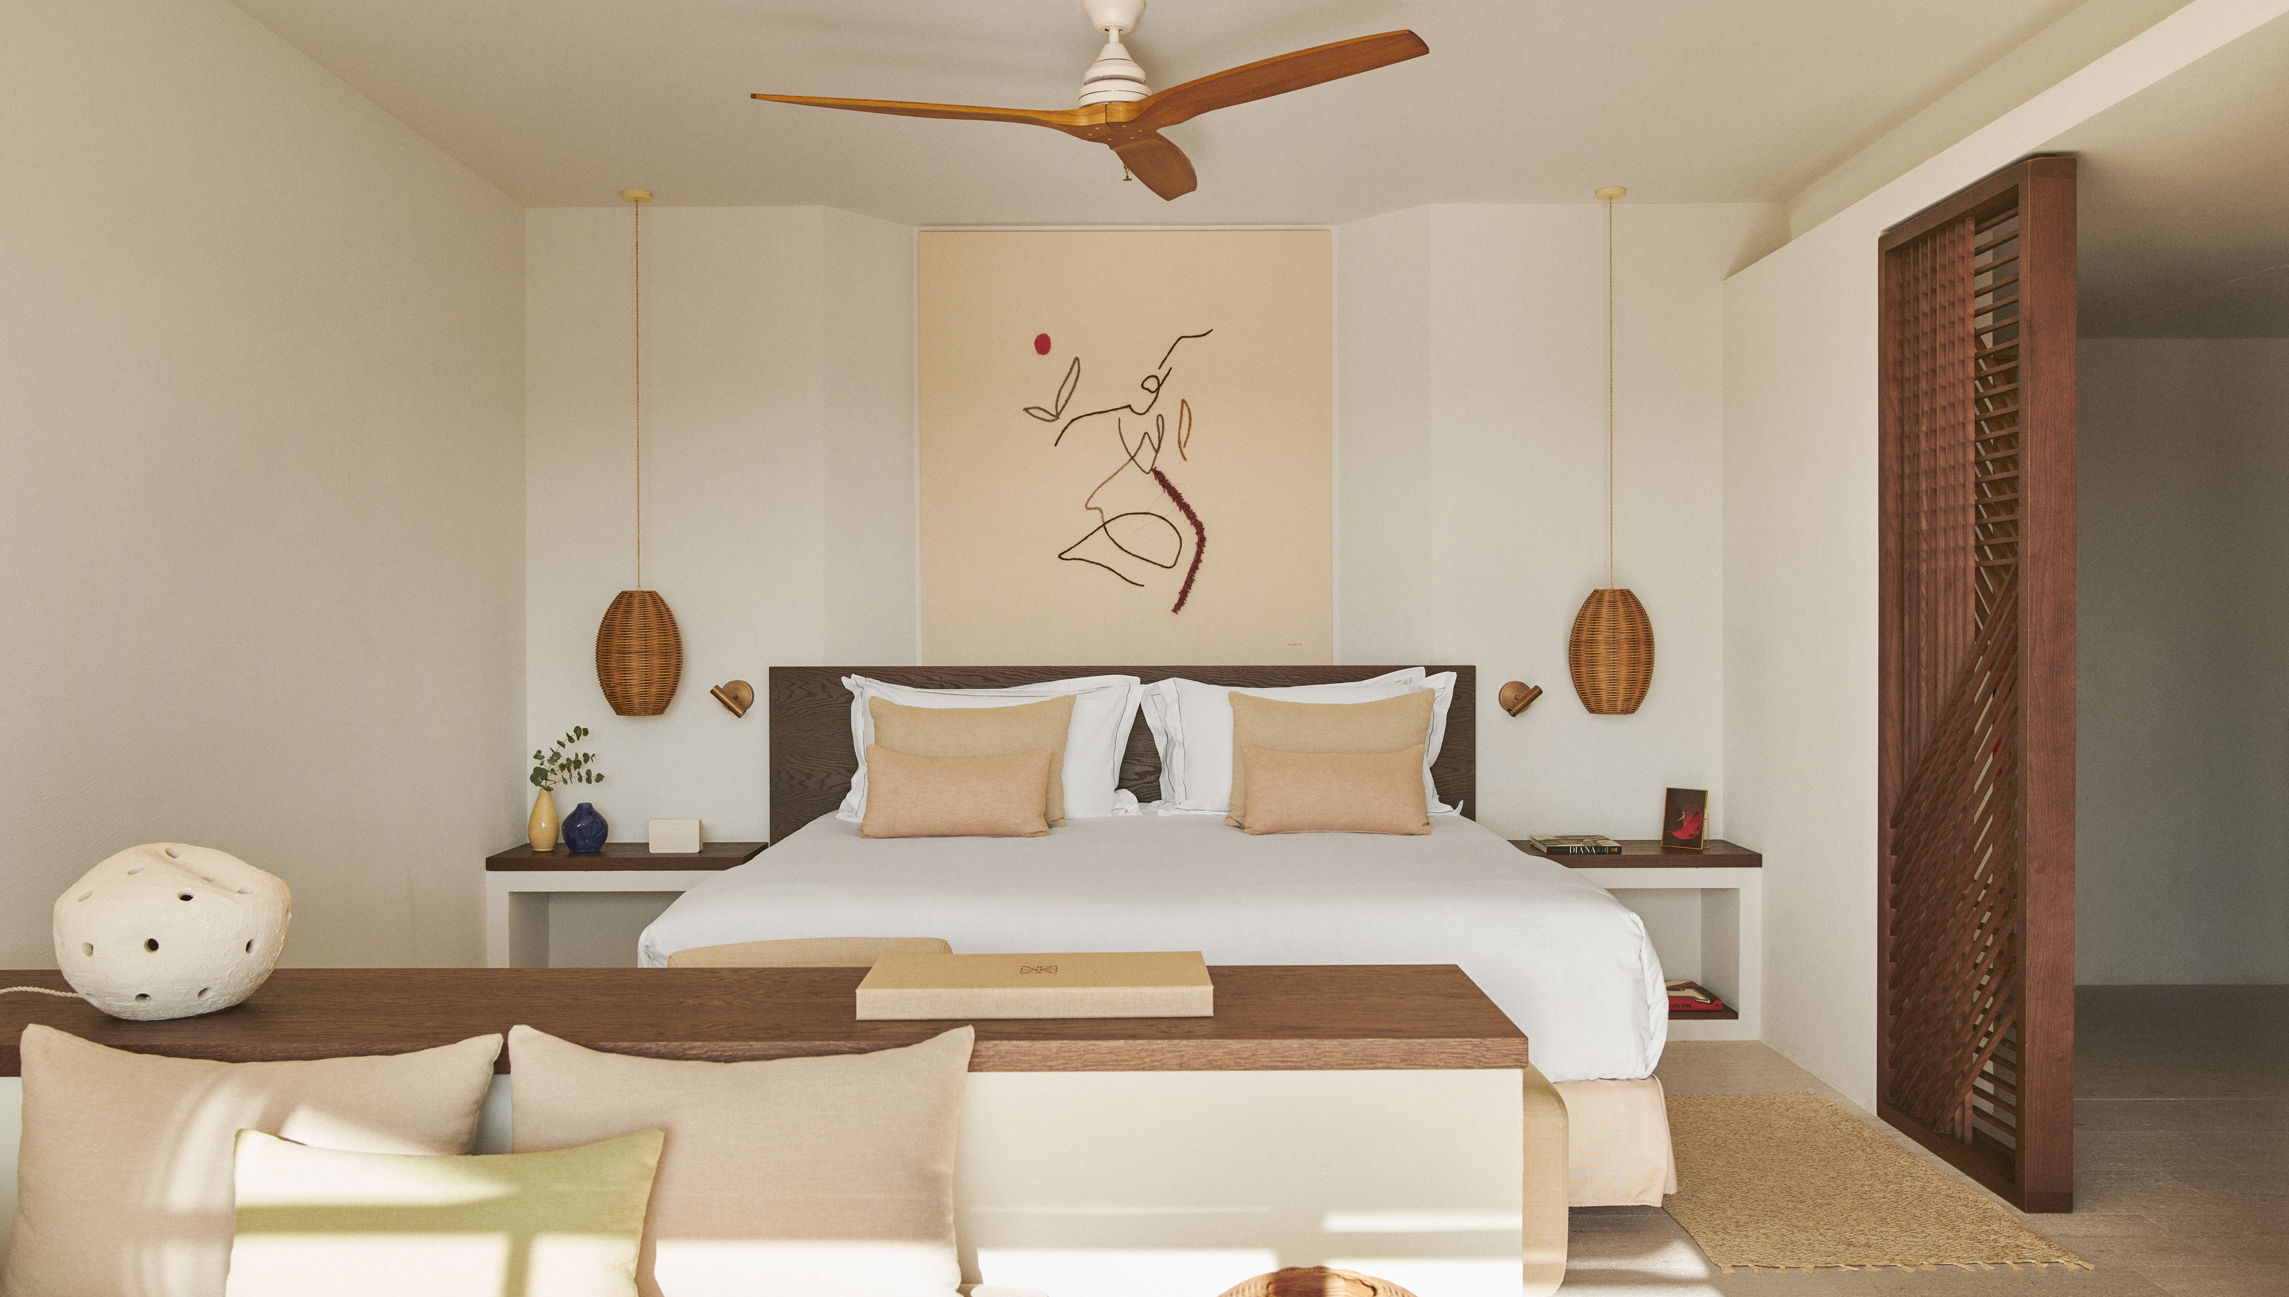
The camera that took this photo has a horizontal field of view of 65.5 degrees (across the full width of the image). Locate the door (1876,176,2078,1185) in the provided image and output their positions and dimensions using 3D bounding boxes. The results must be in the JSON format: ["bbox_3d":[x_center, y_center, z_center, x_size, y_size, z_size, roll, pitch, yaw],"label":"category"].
[{"bbox_3d":[1.980,0.081,4.291,0.117,2.303,0.756,0,1,-1],"label":"door"}]

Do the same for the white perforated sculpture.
[{"bbox_3d":[-1.389,0.396,2.532,0.307,0.237,0.287,0,1,-1],"label":"white perforated sculpture"}]

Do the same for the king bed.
[{"bbox_3d":[-0.027,0.646,4.795,2.258,1.152,2.096,0,1,-1],"label":"king bed"}]

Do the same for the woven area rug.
[{"bbox_3d":[1.413,1.163,3.992,0.690,0.012,1.260,0,0,-1],"label":"woven area rug"}]

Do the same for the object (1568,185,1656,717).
[{"bbox_3d":[1.437,-0.597,5.458,0.265,1.610,0.265,0,0,0],"label":"object"}]

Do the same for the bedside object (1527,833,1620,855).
[{"bbox_3d":[1.315,0.601,5.424,0.228,0.024,0.280,0,0,-2],"label":"bedside object"}]

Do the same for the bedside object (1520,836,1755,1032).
[{"bbox_3d":[1.435,0.884,5.472,0.800,0.545,0.360,0,0,0],"label":"bedside object"}]

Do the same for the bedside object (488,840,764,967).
[{"bbox_3d":[-1.555,0.886,5.456,0.790,0.545,0.360,0,0,0],"label":"bedside object"}]

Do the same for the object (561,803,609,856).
[{"bbox_3d":[-1.777,0.560,5.645,0.141,0.158,0.139,0,1,-1],"label":"object"}]

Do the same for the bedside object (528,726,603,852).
[{"bbox_3d":[-1.836,0.438,5.633,0.237,0.403,0.181,0,1,-1],"label":"bedside object"}]

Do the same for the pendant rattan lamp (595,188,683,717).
[{"bbox_3d":[-1.601,-0.616,5.612,0.266,1.653,0.266,0,1,-1],"label":"pendant rattan lamp"}]

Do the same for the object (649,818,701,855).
[{"bbox_3d":[-1.482,0.586,5.618,0.161,0.109,0.045,0,1,-1],"label":"object"}]

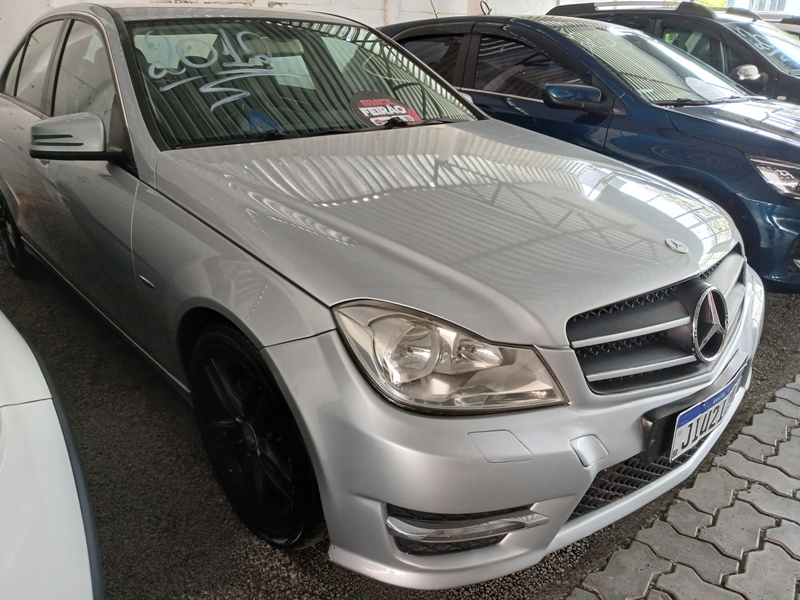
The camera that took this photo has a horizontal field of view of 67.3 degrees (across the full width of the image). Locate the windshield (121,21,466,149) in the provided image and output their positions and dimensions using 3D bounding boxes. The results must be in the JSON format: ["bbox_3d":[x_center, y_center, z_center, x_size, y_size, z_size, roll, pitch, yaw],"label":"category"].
[{"bbox_3d":[-0.324,-0.889,2.388,1.480,0.150,0.800,-18,59,-38],"label":"windshield"}]

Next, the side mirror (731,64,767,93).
[{"bbox_3d":[2.733,-1.732,4.700,0.250,0.190,0.160,-18,28,-38],"label":"side mirror"}]

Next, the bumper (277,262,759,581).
[{"bbox_3d":[0.568,0.170,1.738,1.770,0.560,0.670,-18,28,-38],"label":"bumper"}]

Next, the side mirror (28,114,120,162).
[{"bbox_3d":[-1.003,-0.509,1.863,0.245,0.145,0.130,-18,28,-38],"label":"side mirror"}]

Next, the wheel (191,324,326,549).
[{"bbox_3d":[-0.337,0.327,1.636,0.230,0.630,0.635,-18,28,-38],"label":"wheel"}]

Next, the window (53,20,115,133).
[{"bbox_3d":[-1.226,-0.871,2.348,0.070,0.430,0.760,6,12,-45],"label":"window"}]

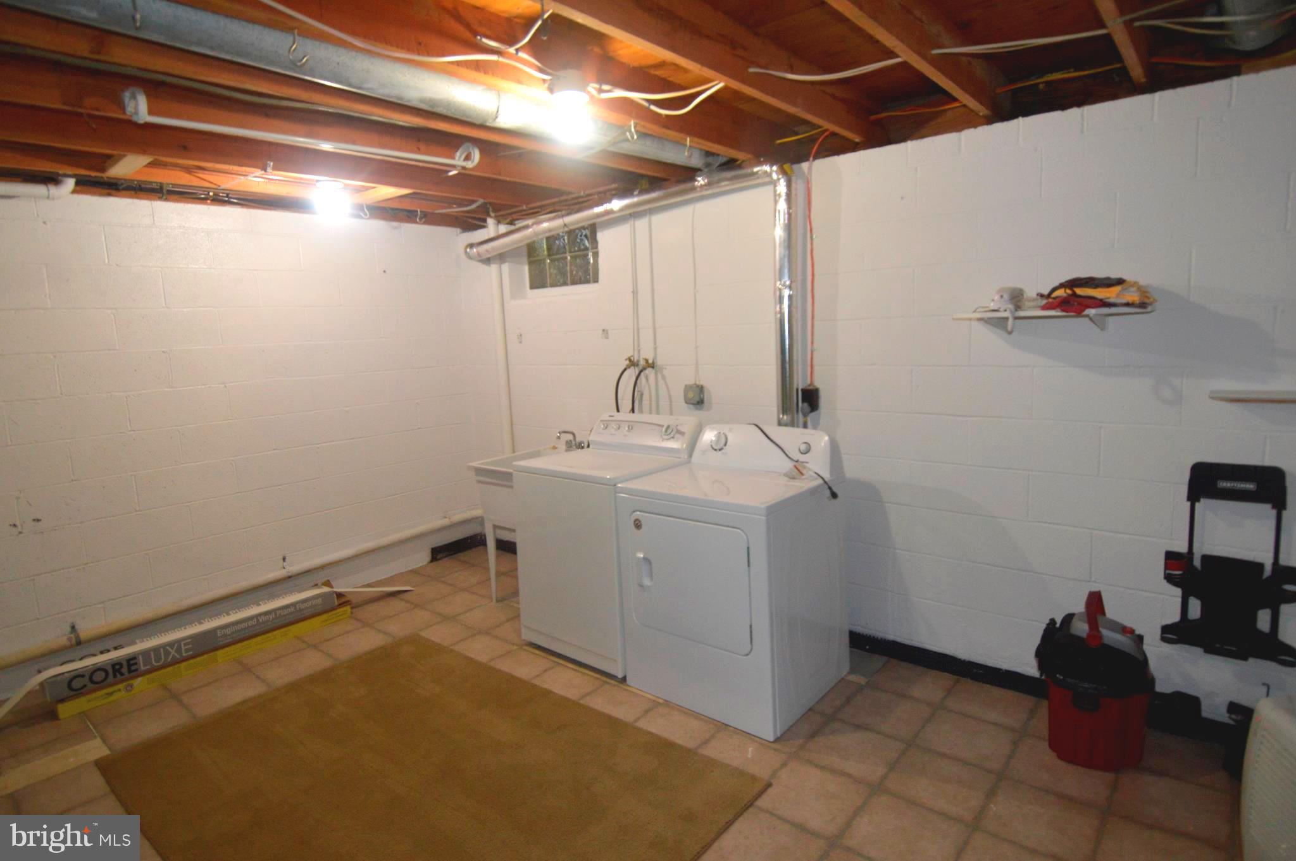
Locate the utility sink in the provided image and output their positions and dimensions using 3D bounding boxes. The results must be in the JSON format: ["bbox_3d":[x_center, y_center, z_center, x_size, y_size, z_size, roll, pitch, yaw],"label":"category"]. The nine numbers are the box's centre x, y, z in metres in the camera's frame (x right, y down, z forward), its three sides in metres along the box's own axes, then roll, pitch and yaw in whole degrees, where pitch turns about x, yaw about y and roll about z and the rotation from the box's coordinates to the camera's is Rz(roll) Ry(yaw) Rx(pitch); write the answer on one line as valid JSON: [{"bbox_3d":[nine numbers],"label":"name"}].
[{"bbox_3d":[-0.581,0.584,3.826,0.581,0.847,0.643,5,10,40],"label":"utility sink"}]

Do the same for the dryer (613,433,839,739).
[{"bbox_3d":[0.363,0.566,2.808,0.724,1.097,0.658,5,10,40],"label":"dryer"}]

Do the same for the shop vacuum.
[{"bbox_3d":[1.602,0.866,2.308,0.296,0.551,0.316,-9,11,-41],"label":"shop vacuum"}]

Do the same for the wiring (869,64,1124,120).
[{"bbox_3d":[1.322,-1.325,2.549,0.908,0.066,0.061,4,10,38],"label":"wiring"}]

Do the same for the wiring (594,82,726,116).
[{"bbox_3d":[0.048,-1.140,2.212,0.449,0.102,0.092,1,9,24],"label":"wiring"}]

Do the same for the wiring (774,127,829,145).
[{"bbox_3d":[0.709,-1.376,3.013,0.286,0.051,0.051,4,10,38],"label":"wiring"}]

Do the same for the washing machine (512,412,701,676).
[{"bbox_3d":[-0.194,0.508,3.277,0.704,1.122,0.663,5,10,40],"label":"washing machine"}]

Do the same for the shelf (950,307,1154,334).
[{"bbox_3d":[1.455,-0.393,2.334,0.602,0.087,0.275,5,11,41],"label":"shelf"}]

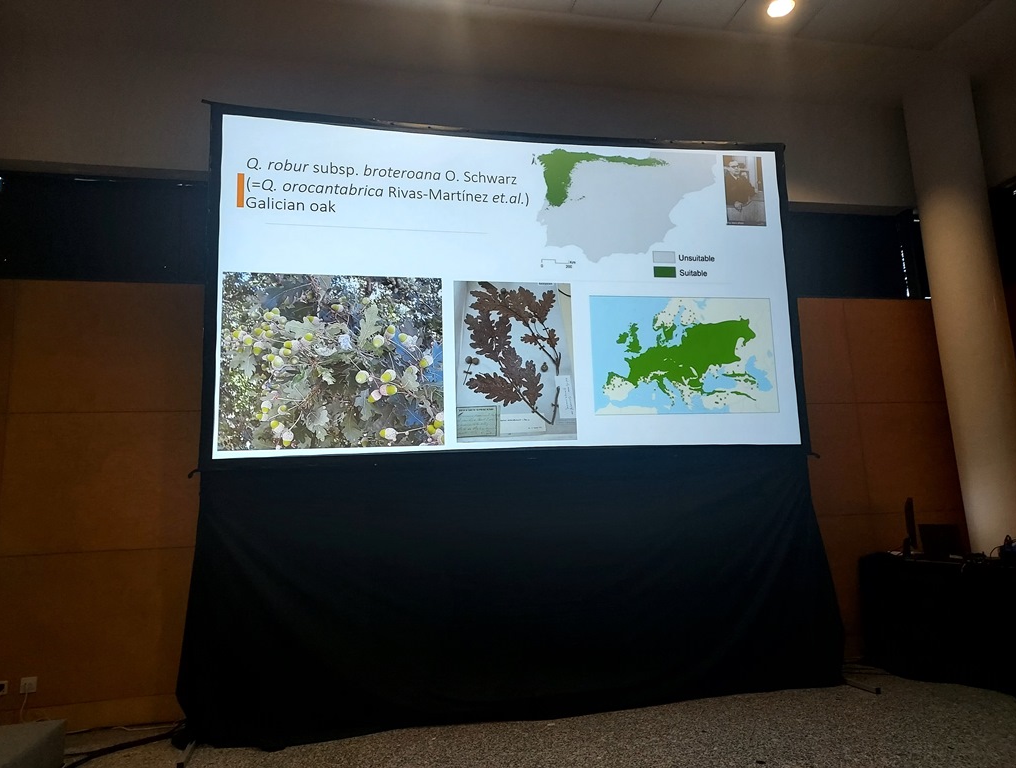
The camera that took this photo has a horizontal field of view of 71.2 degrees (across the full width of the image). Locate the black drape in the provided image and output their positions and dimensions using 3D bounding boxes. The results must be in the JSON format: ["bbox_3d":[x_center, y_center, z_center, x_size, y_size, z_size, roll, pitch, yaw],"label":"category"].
[{"bbox_3d":[0.192,1.156,4.132,3.880,1.440,0.250,0,-10,-12],"label":"black drape"}]

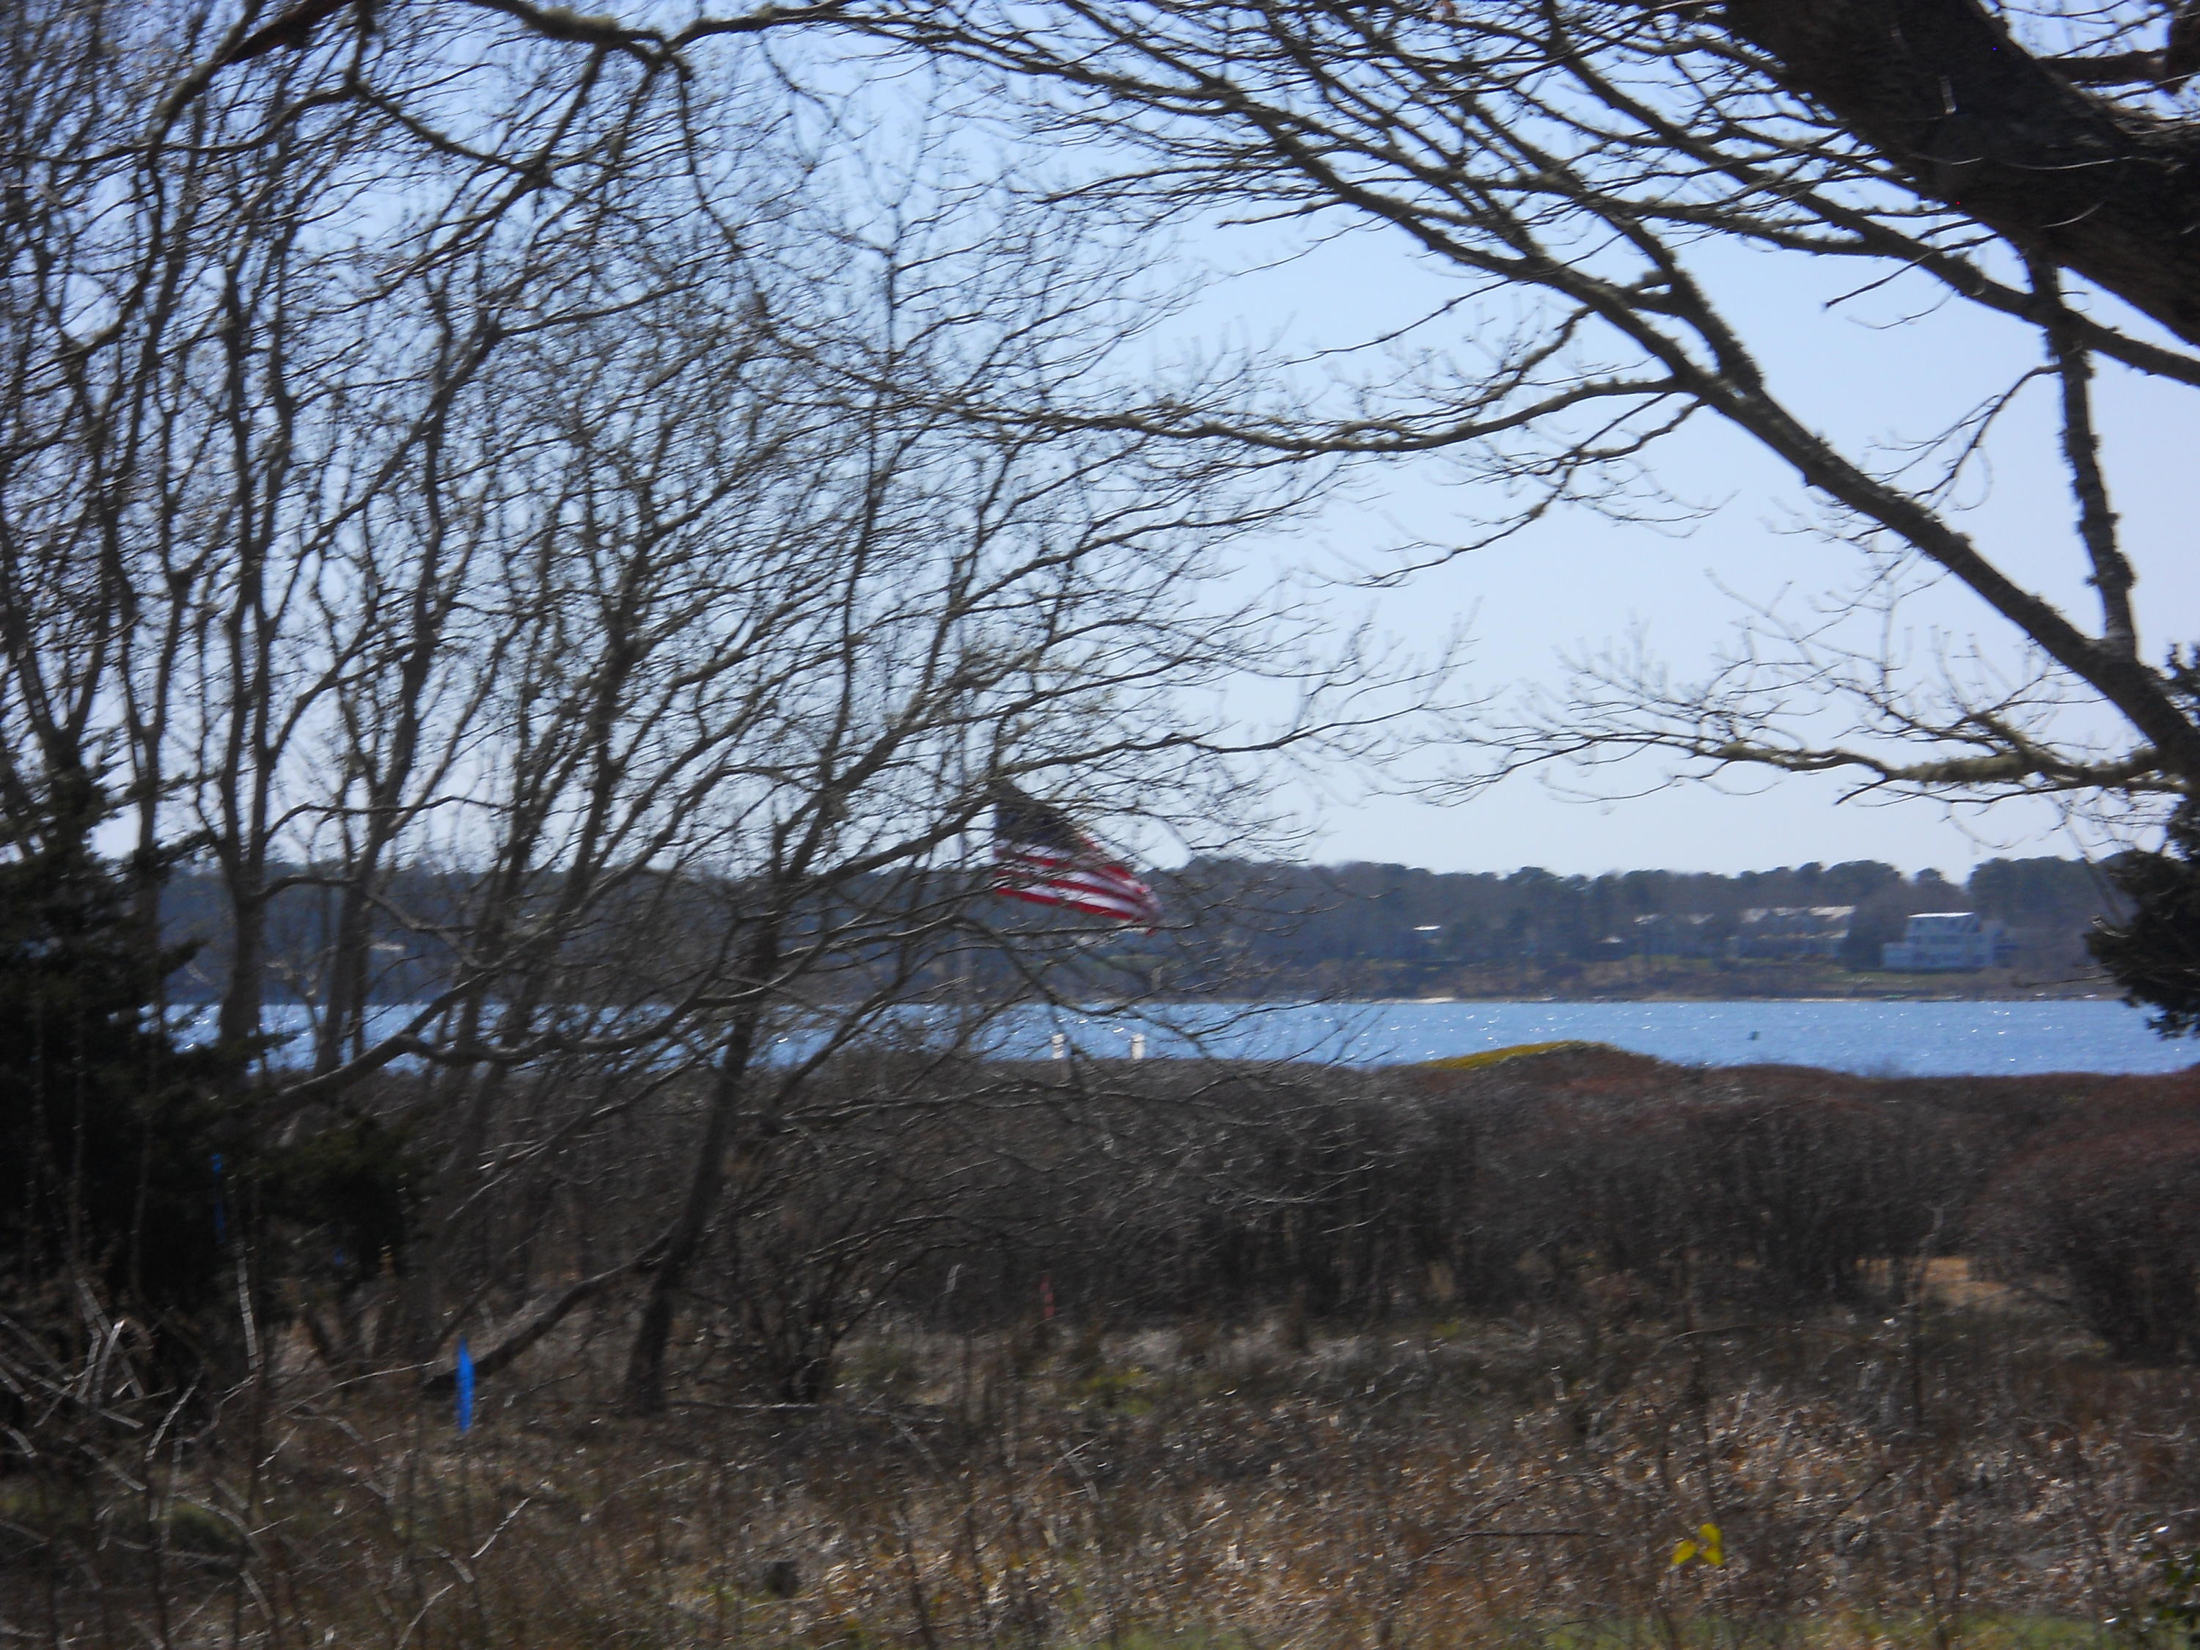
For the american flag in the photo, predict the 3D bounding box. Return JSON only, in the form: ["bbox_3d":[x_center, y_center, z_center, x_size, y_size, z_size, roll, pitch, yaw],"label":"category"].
[{"bbox_3d":[-0.240,0.364,88.000,1.730,1.470,0.350,0,-1,0],"label":"american flag"}]

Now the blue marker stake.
[{"bbox_3d":[-2.013,1.776,27.000,0.058,0.320,0.035,0,-1,0],"label":"blue marker stake"}]

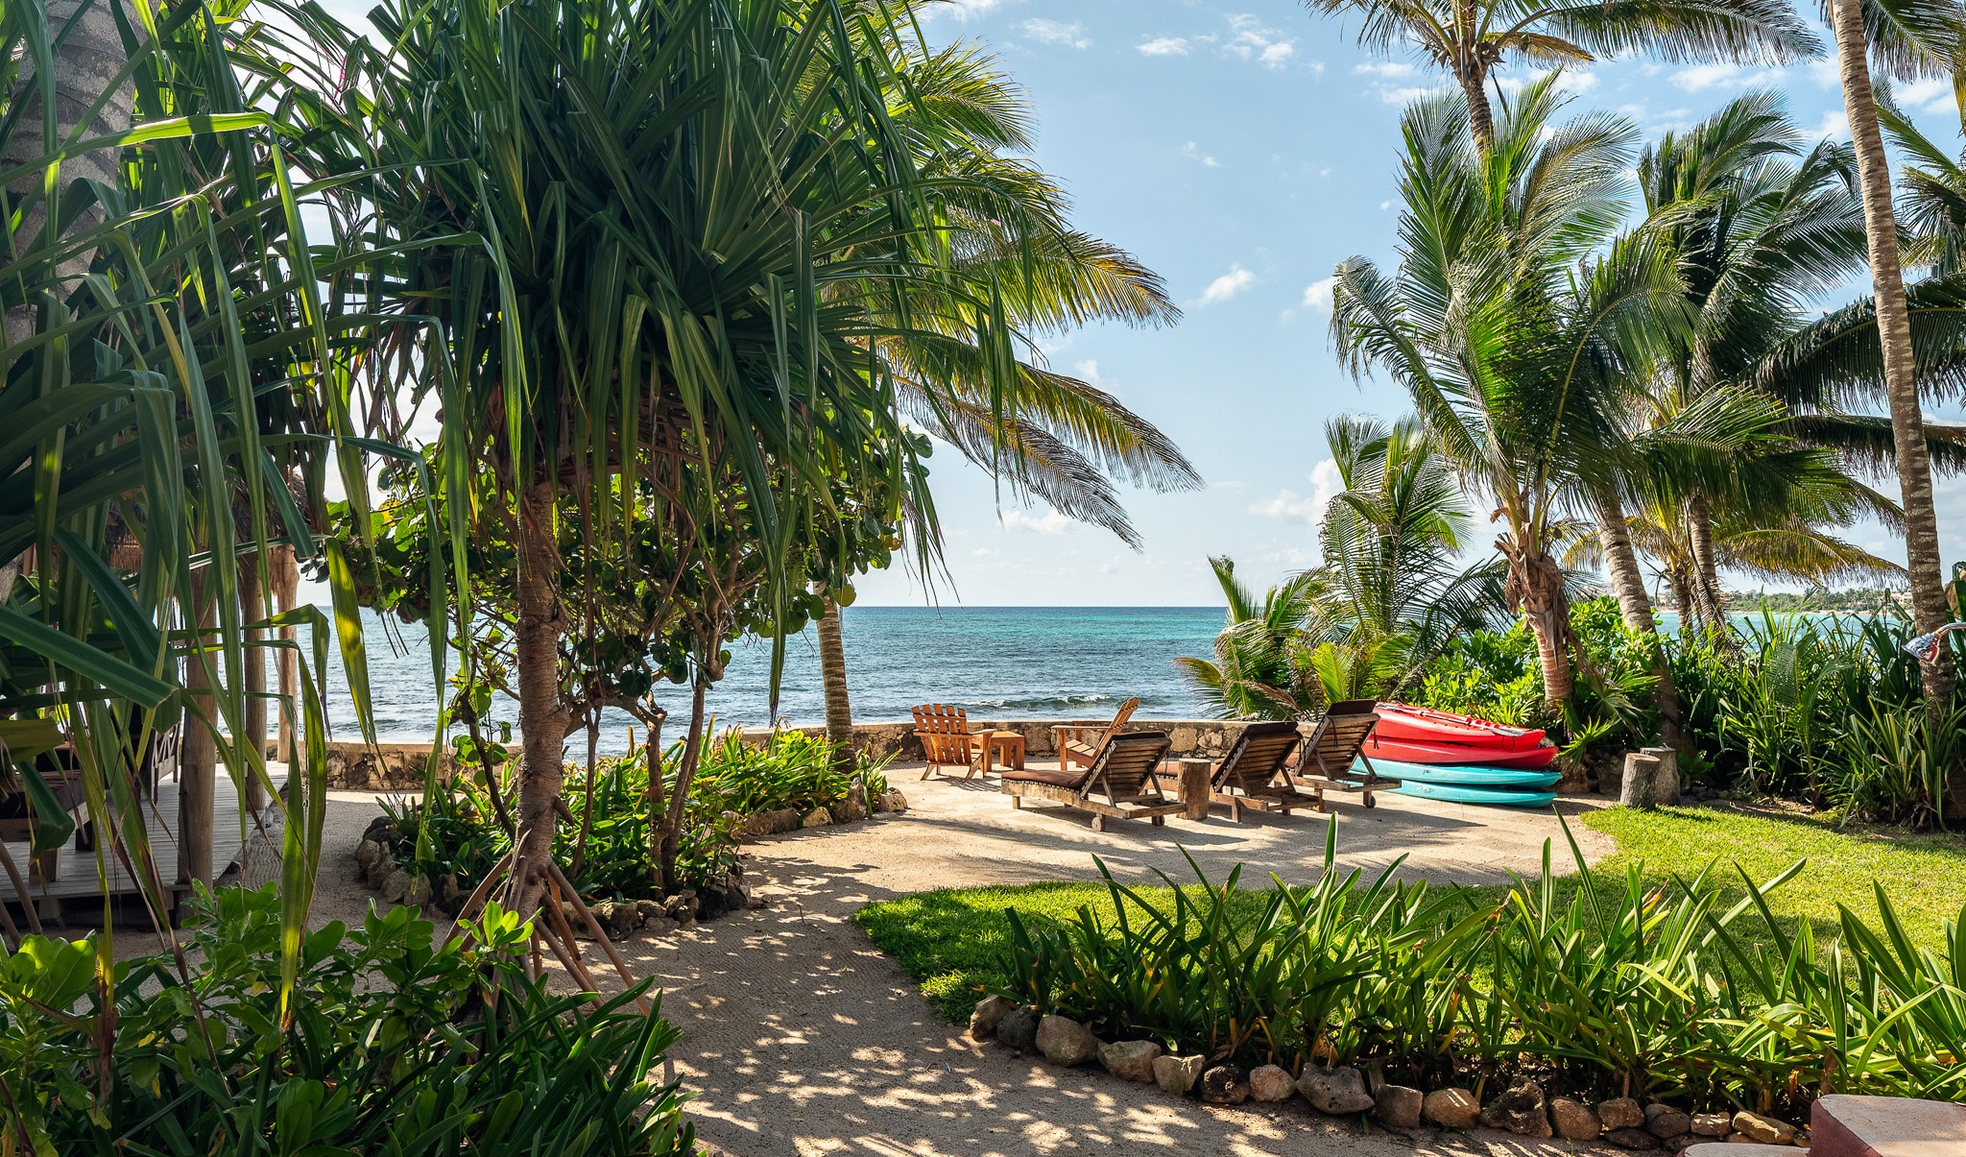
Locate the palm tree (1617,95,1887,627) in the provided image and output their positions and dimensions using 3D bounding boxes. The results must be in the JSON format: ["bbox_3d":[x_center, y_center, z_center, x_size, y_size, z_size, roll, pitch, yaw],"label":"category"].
[{"bbox_3d":[11.100,-2.390,20.500,4.000,8.800,4.000,0,-1,0],"label":"palm tree"}]

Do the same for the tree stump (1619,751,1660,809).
[{"bbox_3d":[6.781,2.103,14.633,0.390,0.520,0.390,0,-1,0],"label":"tree stump"}]

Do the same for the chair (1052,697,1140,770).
[{"bbox_3d":[1.460,2.001,18.300,0.980,0.930,0.760,0,-1,17],"label":"chair"}]

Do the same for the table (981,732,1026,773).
[{"bbox_3d":[0.224,2.218,18.141,0.480,0.440,0.480,0,-1,-20],"label":"table"}]

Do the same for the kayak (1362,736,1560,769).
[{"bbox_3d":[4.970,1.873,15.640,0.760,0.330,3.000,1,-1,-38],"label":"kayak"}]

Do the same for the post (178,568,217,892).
[{"bbox_3d":[-5.027,0.833,9.137,0.210,2.300,0.210,0,-1,0],"label":"post"}]

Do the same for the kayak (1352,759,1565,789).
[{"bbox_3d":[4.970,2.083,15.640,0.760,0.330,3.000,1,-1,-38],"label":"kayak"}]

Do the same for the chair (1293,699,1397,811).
[{"bbox_3d":[3.500,1.853,15.150,0.720,1.080,2.000,1,-1,-28],"label":"chair"}]

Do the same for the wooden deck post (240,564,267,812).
[{"bbox_3d":[-6.930,0.920,13.500,0.200,2.500,0.200,0,-1,-22],"label":"wooden deck post"}]

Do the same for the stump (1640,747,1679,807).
[{"bbox_3d":[7.158,2.100,14.990,0.420,0.540,0.420,0,-1,0],"label":"stump"}]

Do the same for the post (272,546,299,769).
[{"bbox_3d":[-8.025,0.878,16.417,0.210,2.500,0.210,0,-1,0],"label":"post"}]

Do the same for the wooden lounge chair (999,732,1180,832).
[{"bbox_3d":[1.040,1.937,14.120,0.720,0.890,2.000,1,-1,-30],"label":"wooden lounge chair"}]

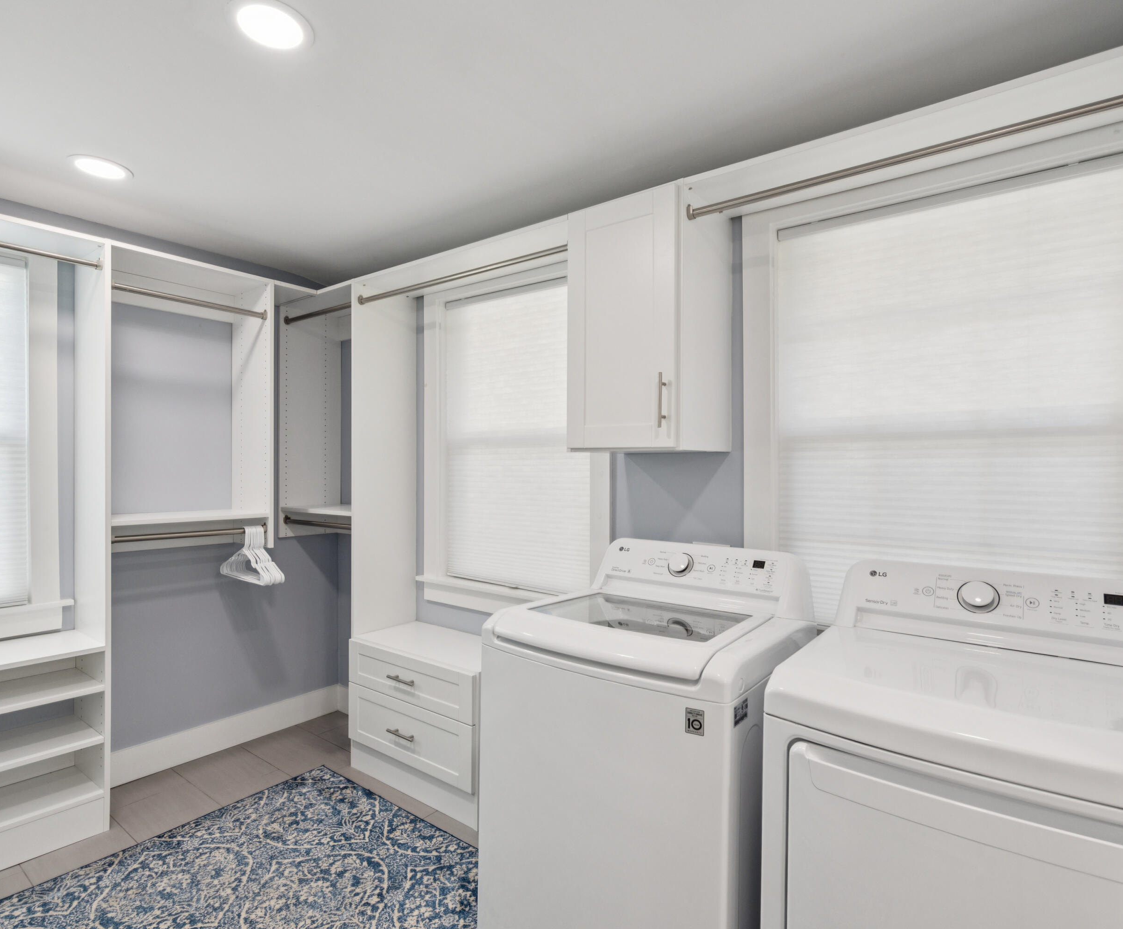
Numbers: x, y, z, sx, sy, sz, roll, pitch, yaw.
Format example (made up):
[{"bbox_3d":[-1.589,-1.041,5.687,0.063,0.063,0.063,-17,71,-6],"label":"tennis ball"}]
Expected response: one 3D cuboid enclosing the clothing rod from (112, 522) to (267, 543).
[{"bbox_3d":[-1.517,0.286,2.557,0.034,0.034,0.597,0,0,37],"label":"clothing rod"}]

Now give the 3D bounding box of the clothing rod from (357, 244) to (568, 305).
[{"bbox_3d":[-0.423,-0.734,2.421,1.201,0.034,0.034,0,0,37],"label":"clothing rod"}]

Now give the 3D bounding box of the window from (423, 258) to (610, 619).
[{"bbox_3d":[-0.228,-0.087,2.685,1.080,1.491,0.100,0,0,37],"label":"window"}]

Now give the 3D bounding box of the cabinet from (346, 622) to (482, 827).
[{"bbox_3d":[-0.525,1.065,2.659,0.803,0.594,0.385,0,0,37],"label":"cabinet"}]

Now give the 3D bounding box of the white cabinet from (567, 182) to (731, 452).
[{"bbox_3d":[0.289,-0.432,2.034,0.408,0.784,0.385,0,0,37],"label":"white cabinet"}]

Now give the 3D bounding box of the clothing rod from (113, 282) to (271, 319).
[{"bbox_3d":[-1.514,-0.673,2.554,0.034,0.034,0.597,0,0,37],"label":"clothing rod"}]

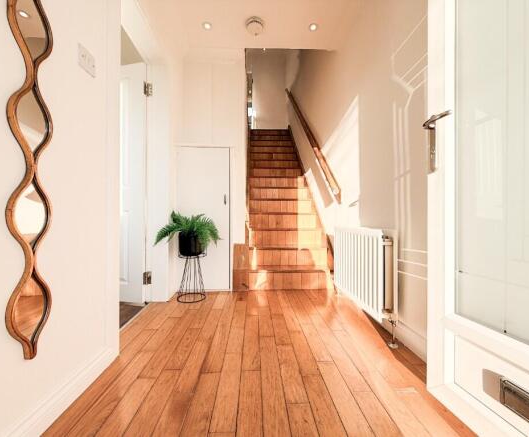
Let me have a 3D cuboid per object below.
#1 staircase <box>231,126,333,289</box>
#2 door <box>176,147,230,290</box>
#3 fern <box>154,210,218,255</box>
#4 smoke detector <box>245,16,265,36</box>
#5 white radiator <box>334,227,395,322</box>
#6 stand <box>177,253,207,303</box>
[{"bbox_3d":[0.132,-0.621,3.792,0.960,2.700,3.000,0,-1,-3],"label":"staircase"},{"bbox_3d":[-0.589,-0.001,2.275,0.515,1.375,0.040,0,-1,-3],"label":"door"},{"bbox_3d":[-0.639,0.125,2.040,0.510,0.400,0.470,0,-1,-3],"label":"fern"},{"bbox_3d":[-0.079,-1.656,2.037,0.150,0.050,0.150,0,-1,-3],"label":"smoke detector"},{"bbox_3d":[0.666,0.325,1.654,0.090,0.500,0.745,0,-1,-3],"label":"white radiator"},{"bbox_3d":[-0.638,0.486,2.074,0.260,0.430,0.260,0,-1,-3],"label":"stand"}]

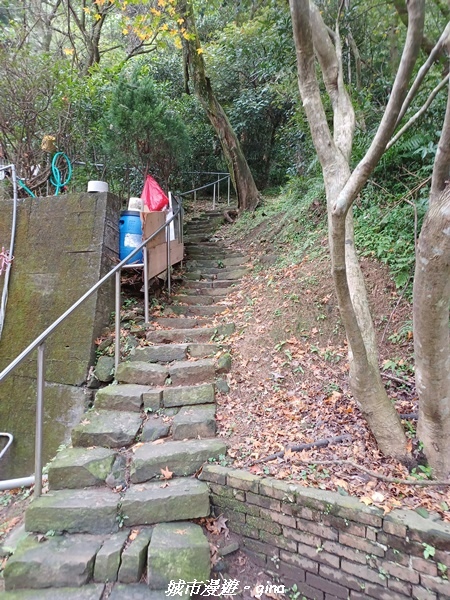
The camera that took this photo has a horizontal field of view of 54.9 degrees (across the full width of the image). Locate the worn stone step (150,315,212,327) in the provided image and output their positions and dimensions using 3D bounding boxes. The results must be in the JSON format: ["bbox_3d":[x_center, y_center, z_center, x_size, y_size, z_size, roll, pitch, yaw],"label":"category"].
[{"bbox_3d":[-0.525,0.288,5.389,0.756,0.140,0.380,0,-1,-3],"label":"worn stone step"}]

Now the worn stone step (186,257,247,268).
[{"bbox_3d":[-0.160,-0.643,7.874,1.102,0.150,0.350,0,-1,-3],"label":"worn stone step"}]

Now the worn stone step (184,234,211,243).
[{"bbox_3d":[-0.557,-1.233,8.969,0.548,0.150,0.340,0,-1,-3],"label":"worn stone step"}]

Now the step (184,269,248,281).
[{"bbox_3d":[-0.148,-0.379,7.279,1.049,0.140,0.360,0,-1,-3],"label":"step"}]

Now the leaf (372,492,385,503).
[{"bbox_3d":[0.755,0.971,2.130,0.060,0.020,0.065,0,18,0],"label":"leaf"}]

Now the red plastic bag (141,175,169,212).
[{"bbox_3d":[-0.980,-1.475,6.000,0.380,0.530,0.320,0,0,0],"label":"red plastic bag"}]

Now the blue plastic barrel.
[{"bbox_3d":[-1.097,-0.751,5.250,0.380,0.650,0.380,0,-1,-3],"label":"blue plastic barrel"}]

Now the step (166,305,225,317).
[{"bbox_3d":[-0.394,0.157,5.839,0.782,0.140,0.380,0,-1,-3],"label":"step"}]

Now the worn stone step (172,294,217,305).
[{"bbox_3d":[-0.435,0.023,6.229,0.642,0.140,0.360,0,-1,-3],"label":"worn stone step"}]

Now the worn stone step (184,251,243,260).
[{"bbox_3d":[-0.221,-0.778,8.169,1.071,0.140,0.340,0,-1,-3],"label":"worn stone step"}]

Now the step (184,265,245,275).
[{"bbox_3d":[-0.171,-0.492,7.569,1.059,0.140,0.340,0,-1,-3],"label":"step"}]

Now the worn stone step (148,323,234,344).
[{"bbox_3d":[-0.387,0.415,4.999,0.964,0.150,0.400,0,-1,-3],"label":"worn stone step"}]

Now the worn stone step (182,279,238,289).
[{"bbox_3d":[-0.243,-0.221,6.929,0.857,0.130,0.360,0,-1,-3],"label":"worn stone step"}]

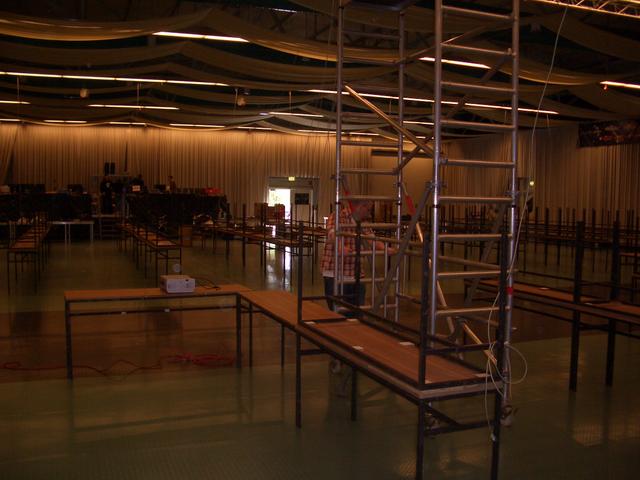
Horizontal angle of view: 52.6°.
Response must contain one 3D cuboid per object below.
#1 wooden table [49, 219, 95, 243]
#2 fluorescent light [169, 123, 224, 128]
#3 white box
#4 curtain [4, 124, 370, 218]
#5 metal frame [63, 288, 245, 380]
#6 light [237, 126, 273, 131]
[{"bbox_3d":[-9.293,-0.301,24.330,1.600,0.770,0.750,-1,4,-21],"label":"wooden table"},{"bbox_3d":[-6.022,-5.542,31.583,2.750,0.120,0.150,-1,4,-21],"label":"fluorescent light"},{"bbox_3d":[-1.443,0.443,6.593,0.290,0.130,0.350,-1,4,-21],"label":"white box"},{"bbox_3d":[-5.990,-3.039,33.247,18.944,5.200,0.300,-1,4,-21],"label":"curtain"},{"bbox_3d":[-1.607,0.902,6.461,1.778,0.780,0.499,-1,4,-21],"label":"metal frame"},{"bbox_3d":[-3.283,-5.579,32.491,1.850,0.120,0.150,-1,4,-21],"label":"light"}]

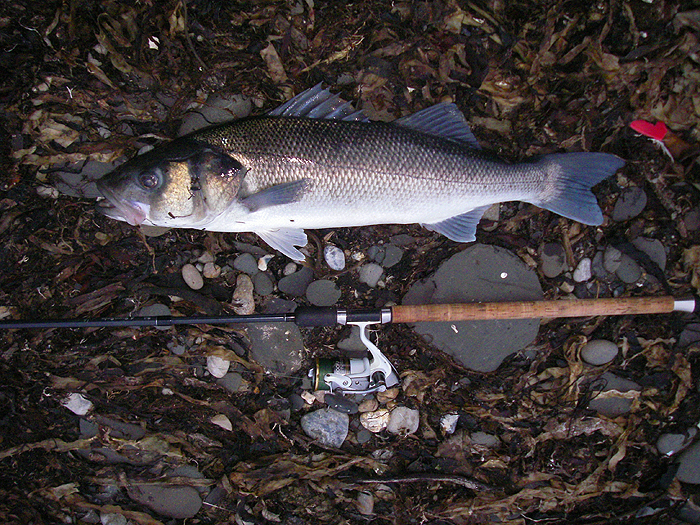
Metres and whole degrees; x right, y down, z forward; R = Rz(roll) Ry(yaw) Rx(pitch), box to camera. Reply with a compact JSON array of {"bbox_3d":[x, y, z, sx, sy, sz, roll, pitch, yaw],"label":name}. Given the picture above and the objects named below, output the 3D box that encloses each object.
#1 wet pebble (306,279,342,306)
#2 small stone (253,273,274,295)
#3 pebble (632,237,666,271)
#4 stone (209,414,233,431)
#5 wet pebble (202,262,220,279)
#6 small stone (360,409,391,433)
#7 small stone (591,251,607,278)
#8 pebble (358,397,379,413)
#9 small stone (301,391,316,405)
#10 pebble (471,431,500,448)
[{"bbox_3d":[-0.035,0.042,1.050,0.048,0.020,0.036,3,78,1],"label":"wet pebble"},{"bbox_3d":[-0.112,0.028,0.996,0.025,0.016,0.031,-16,78,-3],"label":"small stone"},{"bbox_3d":[0.389,-0.009,1.004,0.033,0.018,0.055,-39,81,-8],"label":"pebble"},{"bbox_3d":[-0.168,0.210,1.010,0.030,0.011,0.016,27,79,6],"label":"stone"},{"bbox_3d":[-0.184,0.011,1.028,0.024,0.014,0.020,0,78,0],"label":"wet pebble"},{"bbox_3d":[0.034,0.208,1.011,0.040,0.021,0.029,-10,78,-2],"label":"small stone"},{"bbox_3d":[0.342,0.003,1.054,0.020,0.017,0.038,-10,78,-2],"label":"small stone"},{"bbox_3d":[0.024,0.185,0.992,0.026,0.011,0.015,-8,79,-2],"label":"pebble"},{"bbox_3d":[-0.054,0.175,0.994,0.018,0.008,0.011,39,81,7],"label":"small stone"},{"bbox_3d":[0.178,0.232,1.011,0.041,0.017,0.024,9,79,2],"label":"pebble"}]

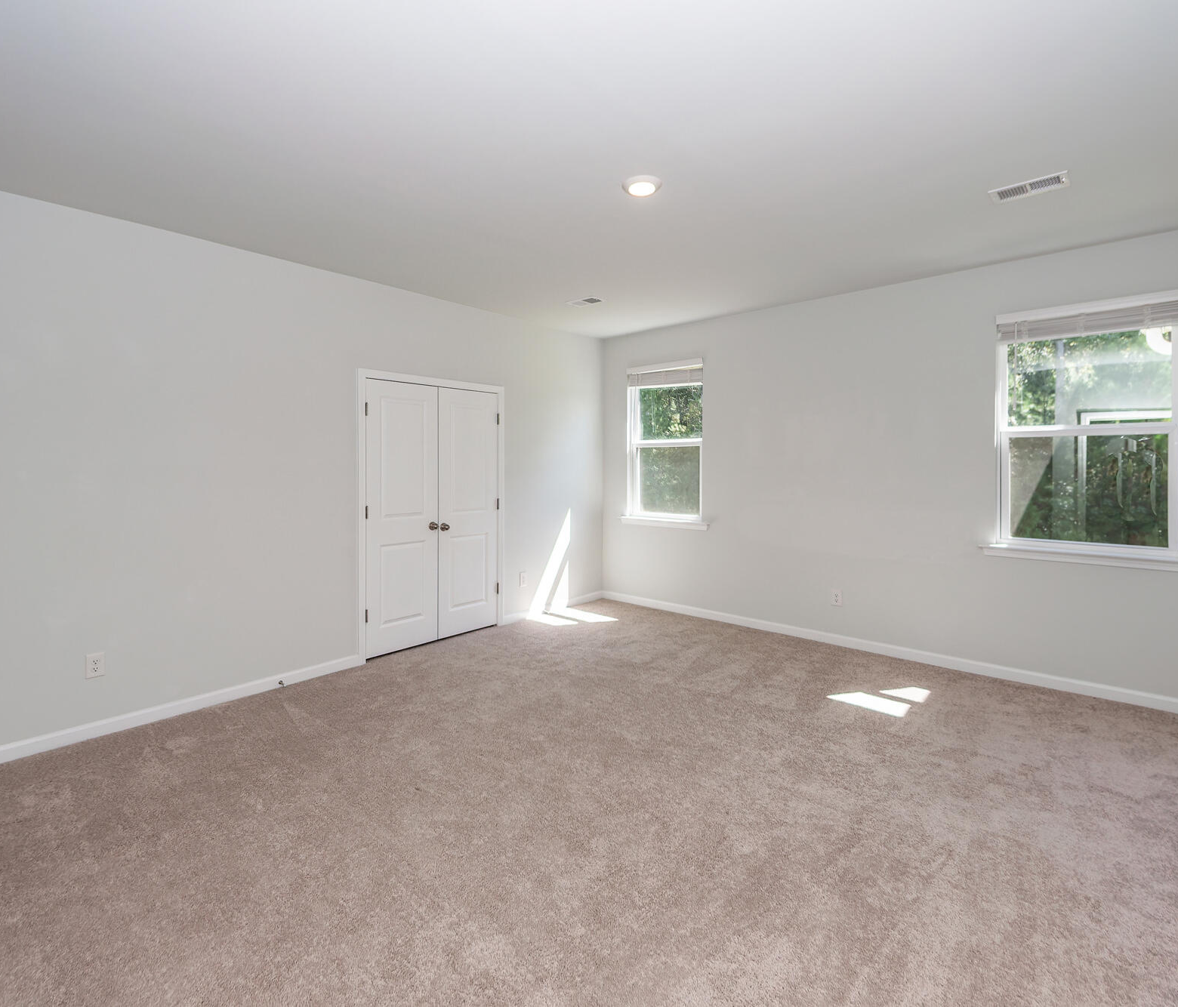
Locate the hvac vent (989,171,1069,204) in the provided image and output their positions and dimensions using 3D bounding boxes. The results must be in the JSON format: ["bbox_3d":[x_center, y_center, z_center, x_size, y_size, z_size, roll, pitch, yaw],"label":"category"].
[{"bbox_3d":[2.127,-1.522,2.430,0.290,0.022,0.155,4,5,42],"label":"hvac vent"}]

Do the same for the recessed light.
[{"bbox_3d":[0.255,-1.516,2.410,0.190,0.030,0.190,0,4,0],"label":"recessed light"}]

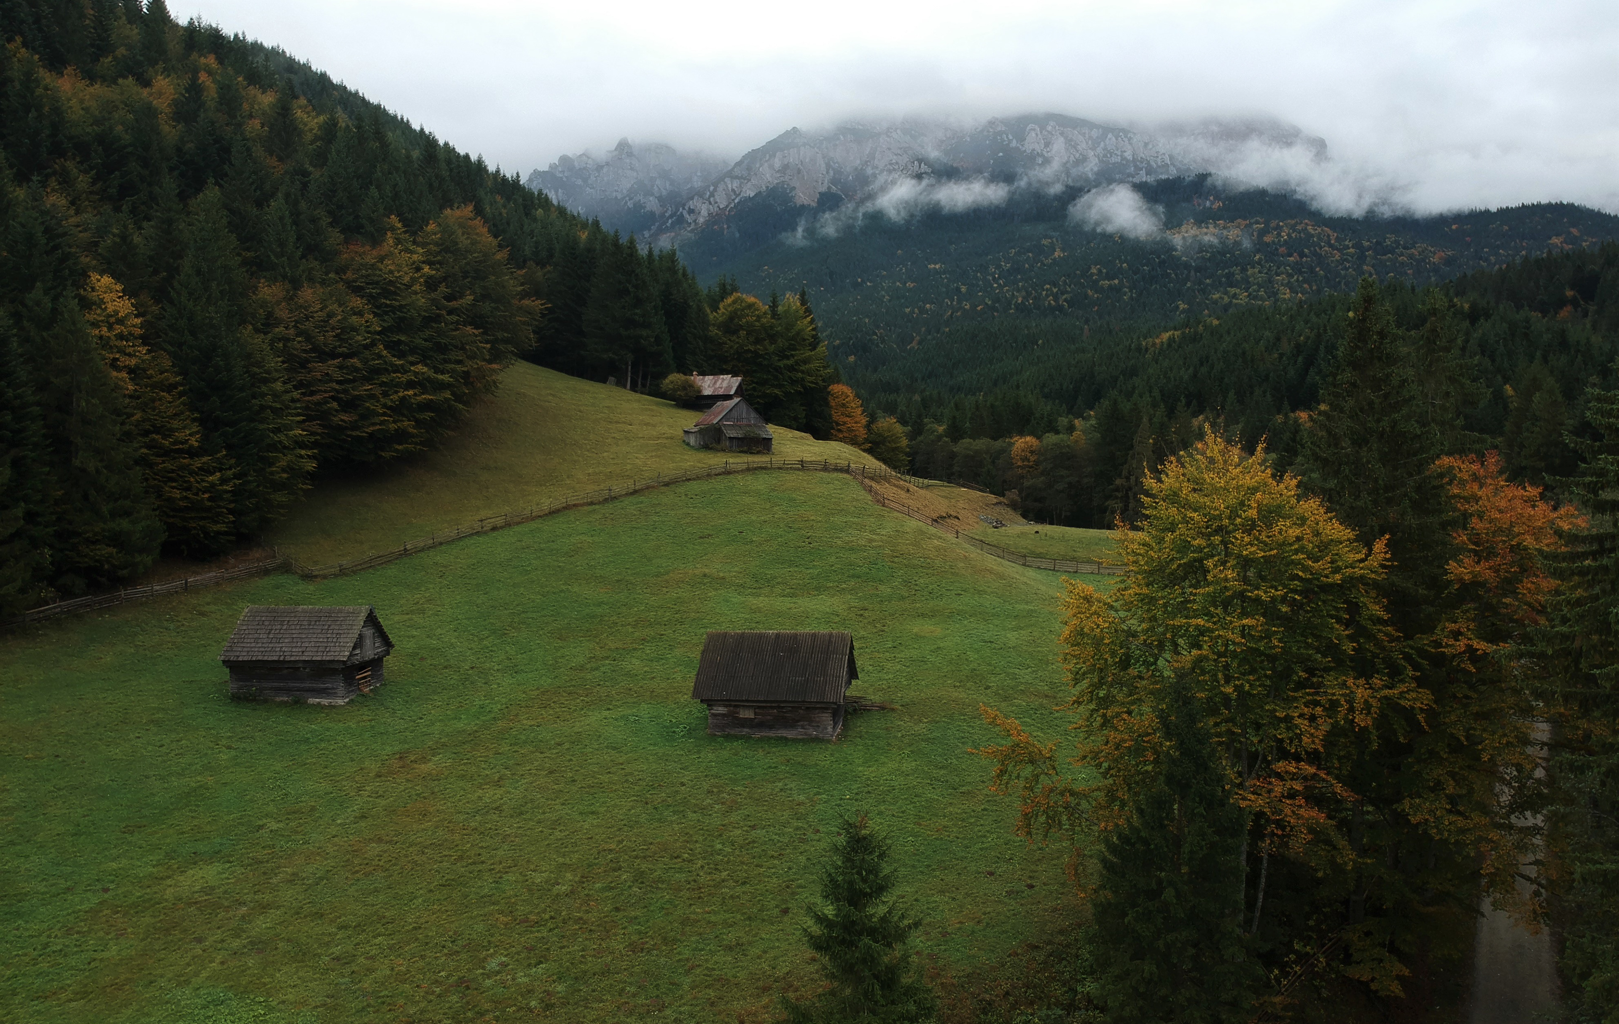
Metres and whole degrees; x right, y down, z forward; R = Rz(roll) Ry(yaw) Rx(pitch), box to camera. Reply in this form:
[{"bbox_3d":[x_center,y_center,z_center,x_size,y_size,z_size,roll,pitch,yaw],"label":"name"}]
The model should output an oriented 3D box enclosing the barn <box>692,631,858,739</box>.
[{"bbox_3d":[-1.429,7.946,55.020,6.900,4.649,5.274,0,3,11],"label":"barn"}]

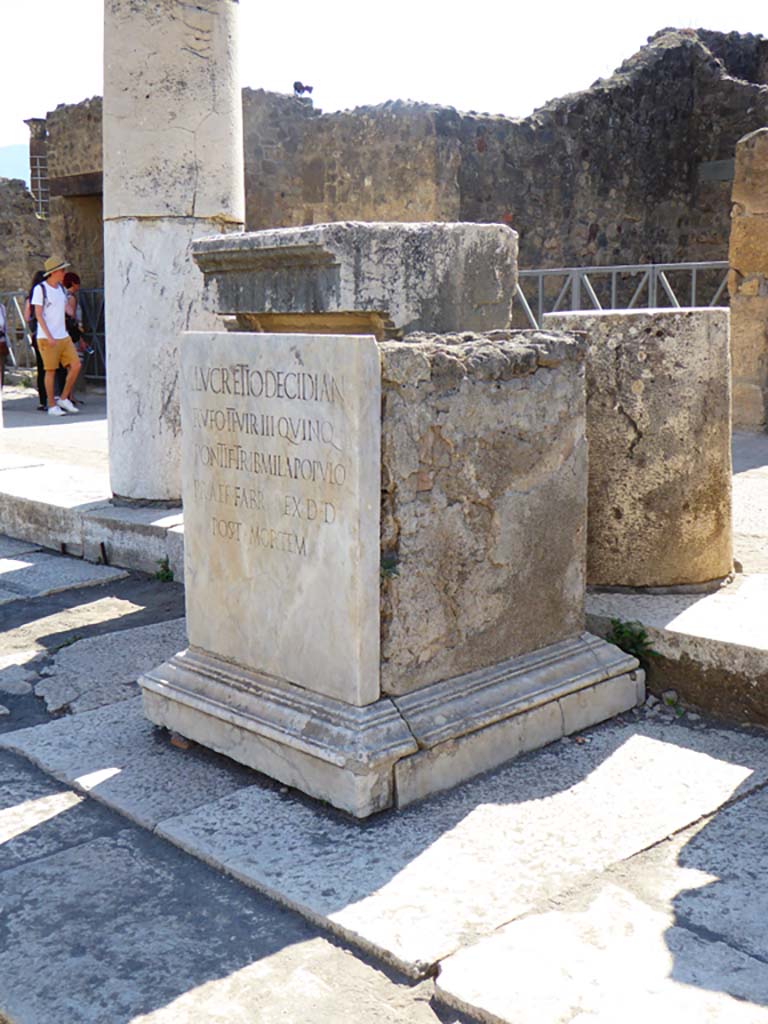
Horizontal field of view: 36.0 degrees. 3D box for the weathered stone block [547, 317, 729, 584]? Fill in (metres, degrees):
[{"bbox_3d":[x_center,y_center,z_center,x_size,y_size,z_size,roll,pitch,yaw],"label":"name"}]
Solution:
[{"bbox_3d":[1.165,-0.329,5.501,0.867,1.188,0.867,0,10,0],"label":"weathered stone block"}]

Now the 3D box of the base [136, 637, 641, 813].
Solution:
[{"bbox_3d":[0.060,0.608,4.474,1.545,0.291,1.161,-10,14,-44],"label":"base"}]

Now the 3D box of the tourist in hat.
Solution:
[{"bbox_3d":[-3.790,-2.028,13.591,0.500,1.760,0.500,5,11,26],"label":"tourist in hat"}]

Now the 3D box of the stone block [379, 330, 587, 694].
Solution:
[{"bbox_3d":[0.062,-0.091,4.339,1.097,1.142,0.884,-10,14,-44],"label":"stone block"}]

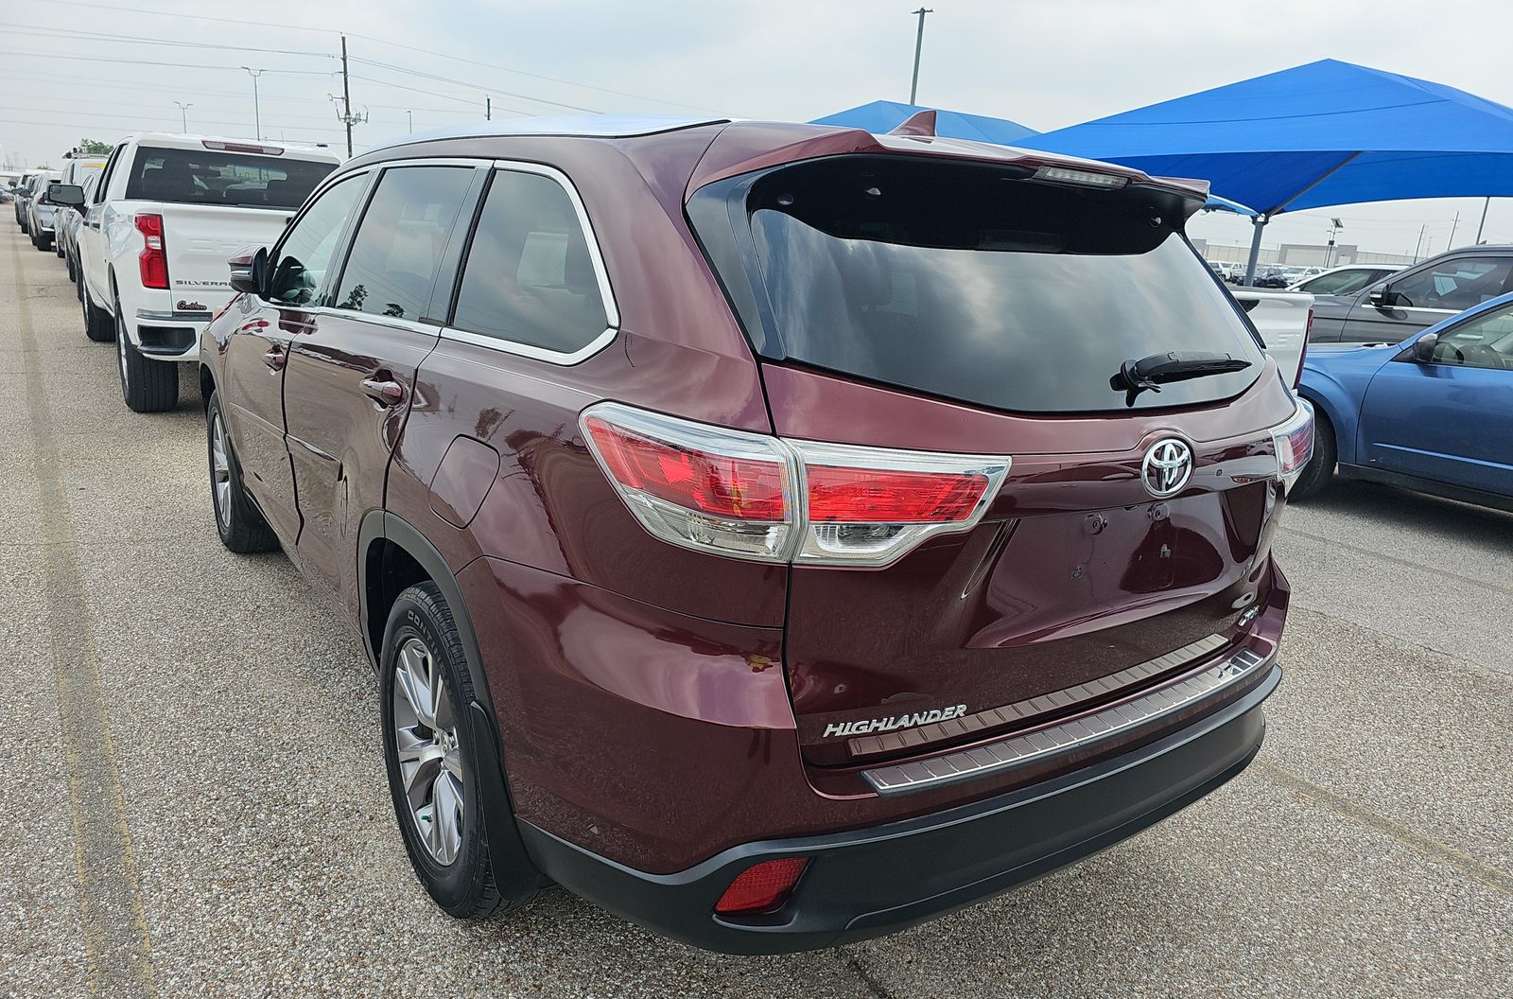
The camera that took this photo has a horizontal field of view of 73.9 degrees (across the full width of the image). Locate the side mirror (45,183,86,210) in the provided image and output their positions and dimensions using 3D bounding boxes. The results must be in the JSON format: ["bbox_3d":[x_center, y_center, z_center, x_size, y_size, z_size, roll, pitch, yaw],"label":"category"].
[{"bbox_3d":[-6.034,-2.645,8.787,0.280,0.200,0.150,-7,18,-35],"label":"side mirror"}]

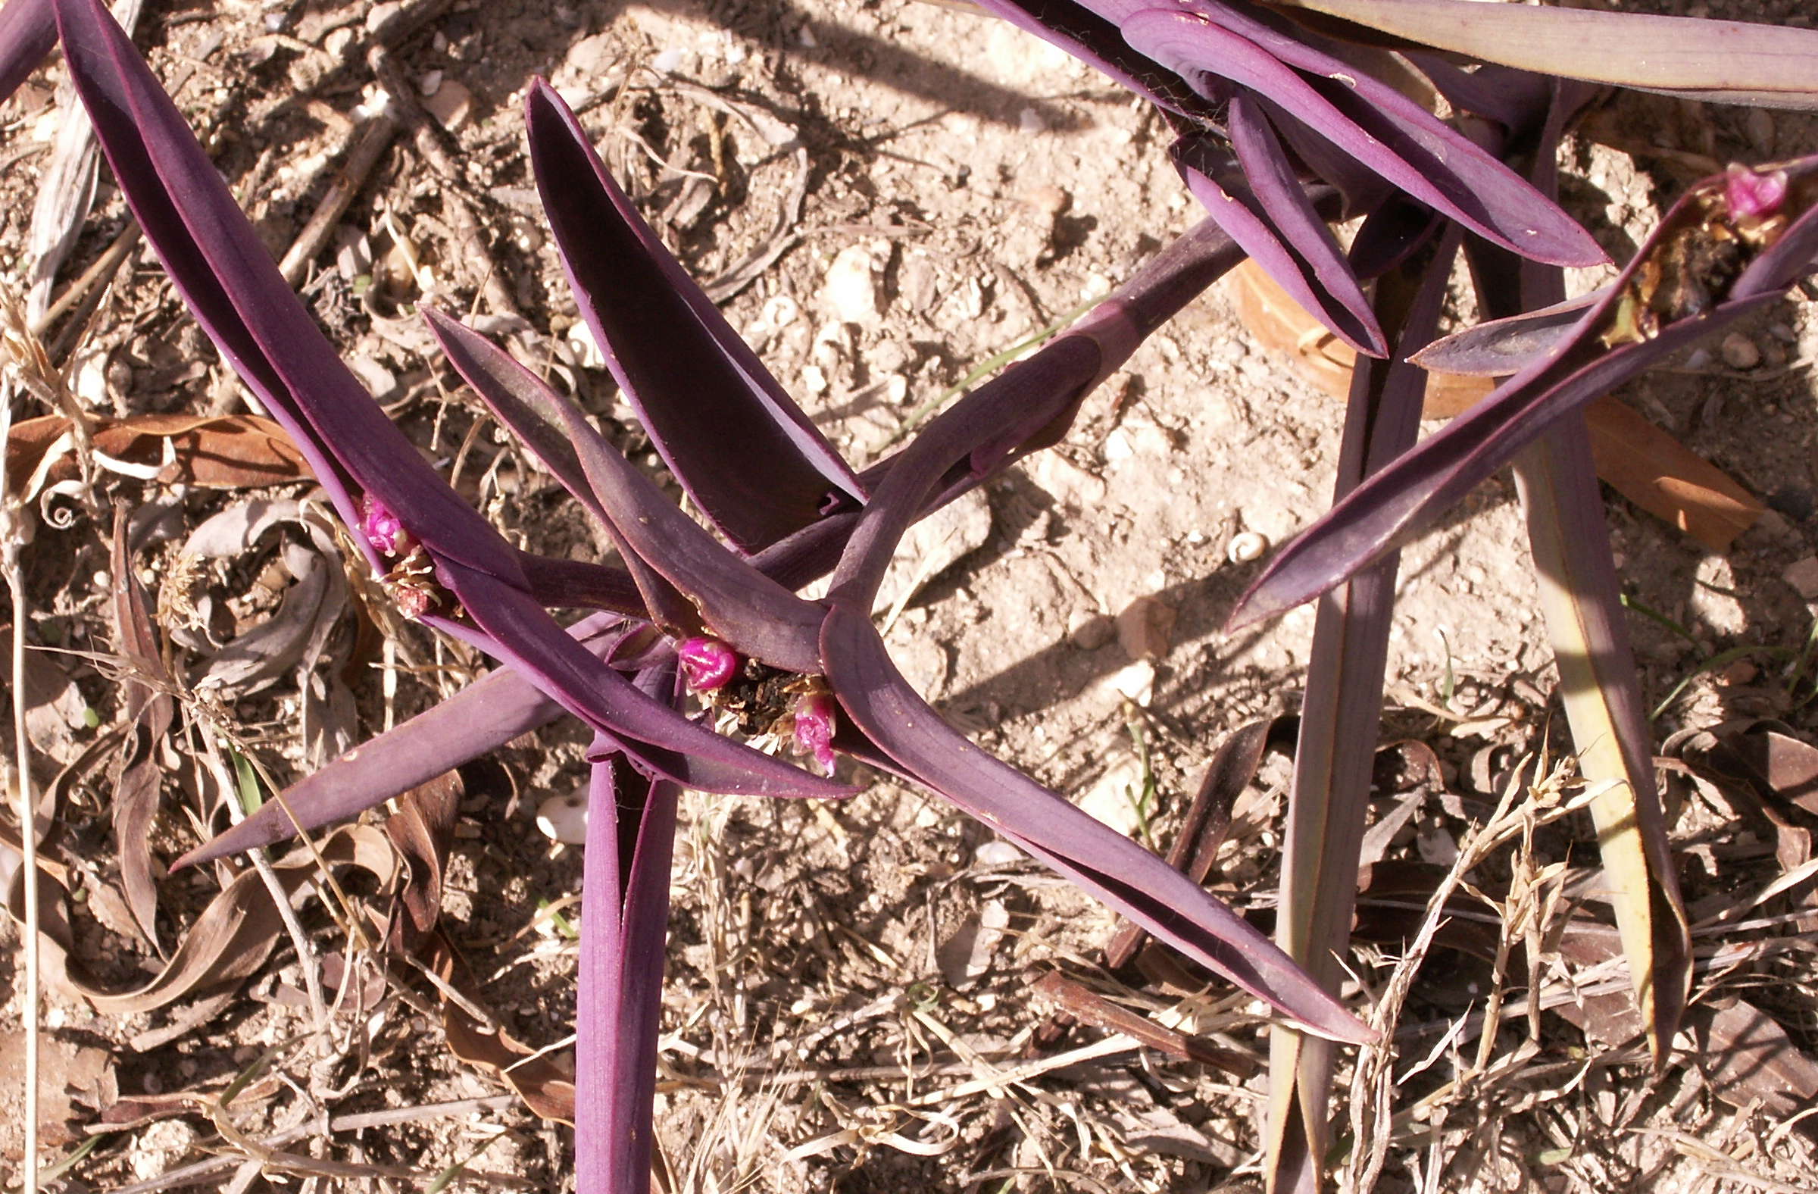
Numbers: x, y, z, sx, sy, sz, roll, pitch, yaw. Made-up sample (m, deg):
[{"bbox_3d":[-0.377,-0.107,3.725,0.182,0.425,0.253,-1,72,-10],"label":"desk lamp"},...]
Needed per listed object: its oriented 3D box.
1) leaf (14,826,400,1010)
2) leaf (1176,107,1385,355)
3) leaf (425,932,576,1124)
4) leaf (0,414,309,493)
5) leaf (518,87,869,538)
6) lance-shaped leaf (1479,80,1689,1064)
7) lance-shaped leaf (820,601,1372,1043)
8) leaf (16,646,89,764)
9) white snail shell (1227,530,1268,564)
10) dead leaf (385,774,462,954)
[{"bbox_3d":[-0.108,0.049,0.499,0.059,0.014,0.025,-1,65,0],"label":"leaf"},{"bbox_3d":[0.059,-0.056,0.500,0.015,0.013,0.044,-29,75,-18],"label":"leaf"},{"bbox_3d":[-0.059,0.066,0.494,0.010,0.008,0.039,-41,71,-17],"label":"leaf"},{"bbox_3d":[-0.122,-0.023,0.535,0.057,0.008,0.011,0,65,0],"label":"leaf"},{"bbox_3d":[-0.036,-0.045,0.505,0.021,0.084,0.013,-31,24,-4],"label":"leaf"},{"bbox_3d":[0.107,-0.011,0.511,0.017,0.020,0.170,-2,65,-1],"label":"lance-shaped leaf"},{"bbox_3d":[0.027,0.034,0.469,0.098,0.015,0.017,40,63,-1],"label":"lance-shaped leaf"},{"bbox_3d":[-0.136,0.017,0.519,0.012,0.005,0.021,-7,57,-4],"label":"leaf"},{"bbox_3d":[0.055,-0.008,0.530,0.005,0.004,0.006,0,65,0],"label":"white snail shell"},{"bbox_3d":[-0.074,0.040,0.497,0.013,0.012,0.030,0,65,0],"label":"dead leaf"}]

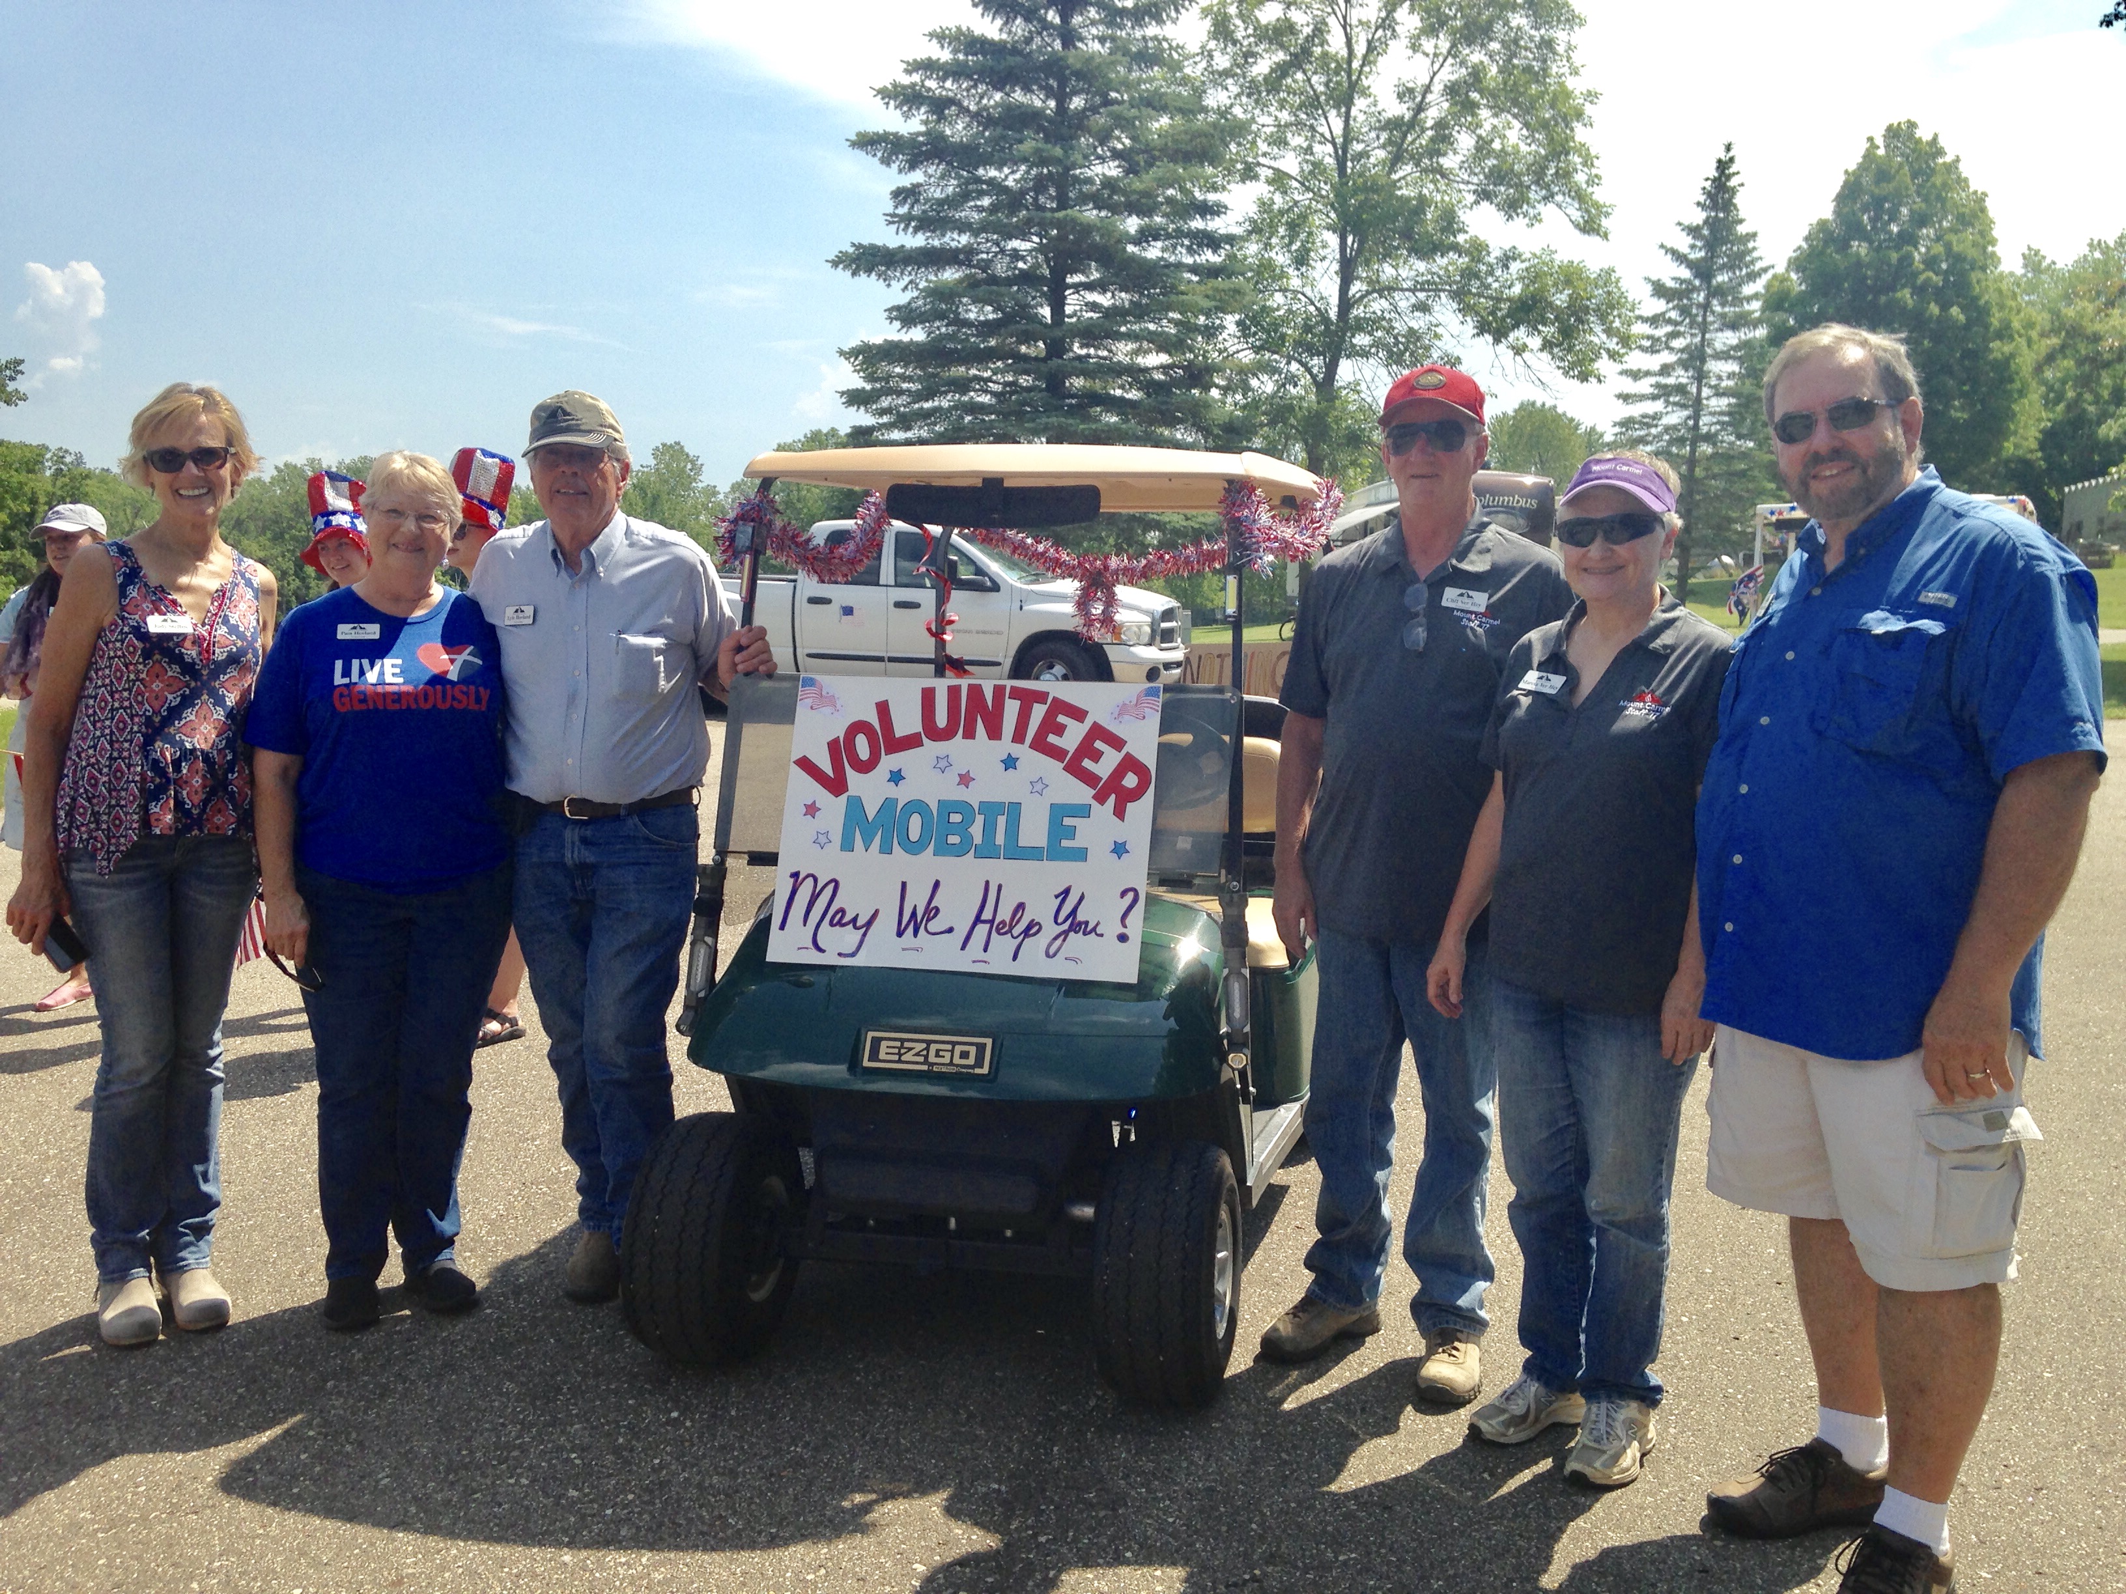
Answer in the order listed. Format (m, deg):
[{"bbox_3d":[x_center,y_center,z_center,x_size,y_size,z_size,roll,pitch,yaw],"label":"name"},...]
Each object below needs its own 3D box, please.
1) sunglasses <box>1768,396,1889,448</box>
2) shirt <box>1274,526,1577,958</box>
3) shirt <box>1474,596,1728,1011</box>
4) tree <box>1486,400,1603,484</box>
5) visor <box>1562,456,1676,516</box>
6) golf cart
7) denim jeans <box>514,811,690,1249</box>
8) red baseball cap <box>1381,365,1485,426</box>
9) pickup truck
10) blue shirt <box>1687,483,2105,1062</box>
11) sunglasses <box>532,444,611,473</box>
[{"bbox_3d":[1.087,-0.527,2.800,0.148,0.046,0.150,-1,9,45],"label":"sunglasses"},{"bbox_3d":[0.651,-0.123,3.620,0.550,0.760,0.310,4,6,18],"label":"shirt"},{"bbox_3d":[0.878,0.007,3.260,0.430,0.650,0.280,5,7,31],"label":"shirt"},{"bbox_3d":[18.980,-11.965,80.000,4.700,7.400,4.700,2,6,0],"label":"tree"},{"bbox_3d":[0.861,-0.482,3.140,0.168,0.090,0.235,5,7,25],"label":"visor"},{"bbox_3d":[-0.041,0.093,4.427,1.190,1.740,2.380,2,6,12],"label":"golf cart"},{"bbox_3d":[-0.897,0.465,3.990,0.350,0.960,0.300,2,7,7],"label":"denim jeans"},{"bbox_3d":[0.644,-0.696,3.530,0.185,0.130,0.260,4,6,18],"label":"red baseball cap"},{"bbox_3d":[-1.633,-1.996,21.372,5.900,1.950,2.040,4,7,19],"label":"pickup truck"},{"bbox_3d":[1.188,-0.049,2.890,0.370,0.780,0.580,-2,7,-30],"label":"blue shirt"},{"bbox_3d":[-0.914,-0.635,3.800,0.145,0.045,0.150,2,7,4],"label":"sunglasses"}]

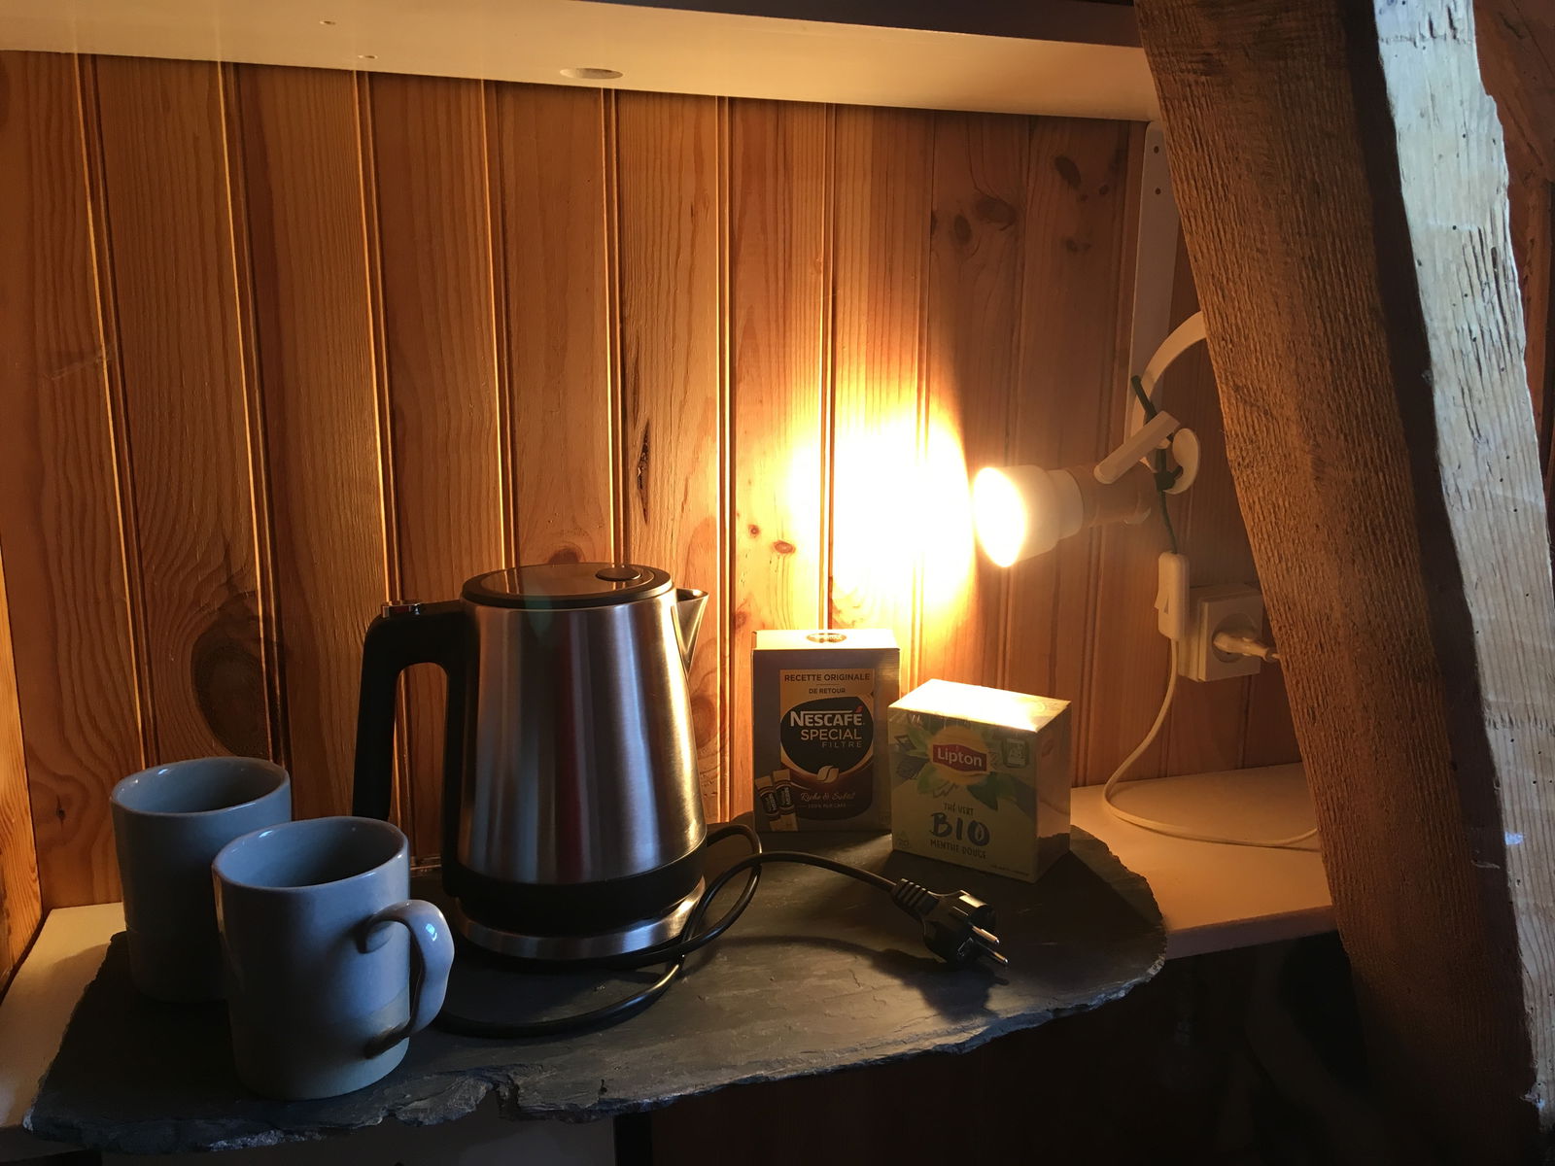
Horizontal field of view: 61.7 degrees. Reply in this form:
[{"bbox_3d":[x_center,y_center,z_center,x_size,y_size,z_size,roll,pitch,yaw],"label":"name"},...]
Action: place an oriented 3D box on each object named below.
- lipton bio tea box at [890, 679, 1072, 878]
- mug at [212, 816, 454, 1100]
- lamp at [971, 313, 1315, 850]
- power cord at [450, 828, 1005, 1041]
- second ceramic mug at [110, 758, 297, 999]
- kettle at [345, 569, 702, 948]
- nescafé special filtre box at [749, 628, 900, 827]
[{"bbox_3d":[0.134,0.129,0.864,0.101,0.100,0.068,7,13,30],"label":"lipton bio tea box"},{"bbox_3d":[-0.201,0.177,0.609,0.122,0.103,0.086,6,13,27],"label":"mug"},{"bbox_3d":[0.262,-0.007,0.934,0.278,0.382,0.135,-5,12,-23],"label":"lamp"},{"bbox_3d":[-0.035,0.181,0.749,0.314,0.042,0.238,-1,12,-8],"label":"power cord"},{"bbox_3d":[-0.290,0.158,0.702,0.118,0.103,0.087,0,11,0],"label":"second ceramic mug"},{"bbox_3d":[-0.134,0.099,0.756,0.211,0.199,0.146,-6,13,-28],"label":"kettle"},{"bbox_3d":[0.033,0.103,0.914,0.098,0.129,0.051,0,11,-2],"label":"nescafé special filtre box"}]

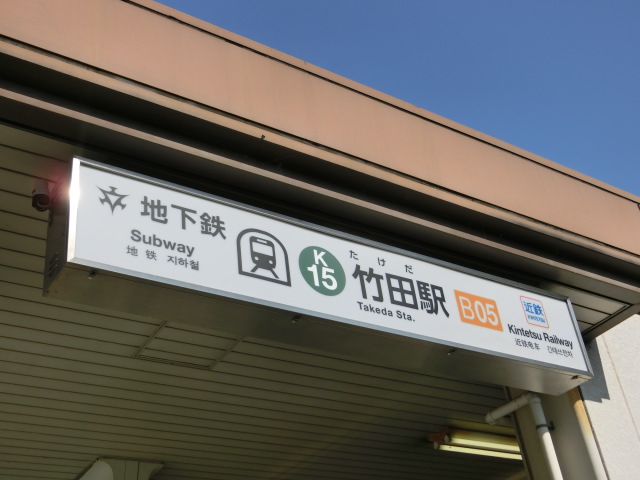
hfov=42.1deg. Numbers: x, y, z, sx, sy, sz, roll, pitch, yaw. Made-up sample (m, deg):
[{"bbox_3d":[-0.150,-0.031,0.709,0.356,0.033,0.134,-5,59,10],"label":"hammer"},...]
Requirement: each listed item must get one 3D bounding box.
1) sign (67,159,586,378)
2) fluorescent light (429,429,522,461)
[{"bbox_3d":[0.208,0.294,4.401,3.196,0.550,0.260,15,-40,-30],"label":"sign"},{"bbox_3d":[1.526,1.847,7.420,1.240,0.104,0.235,15,-40,-30],"label":"fluorescent light"}]

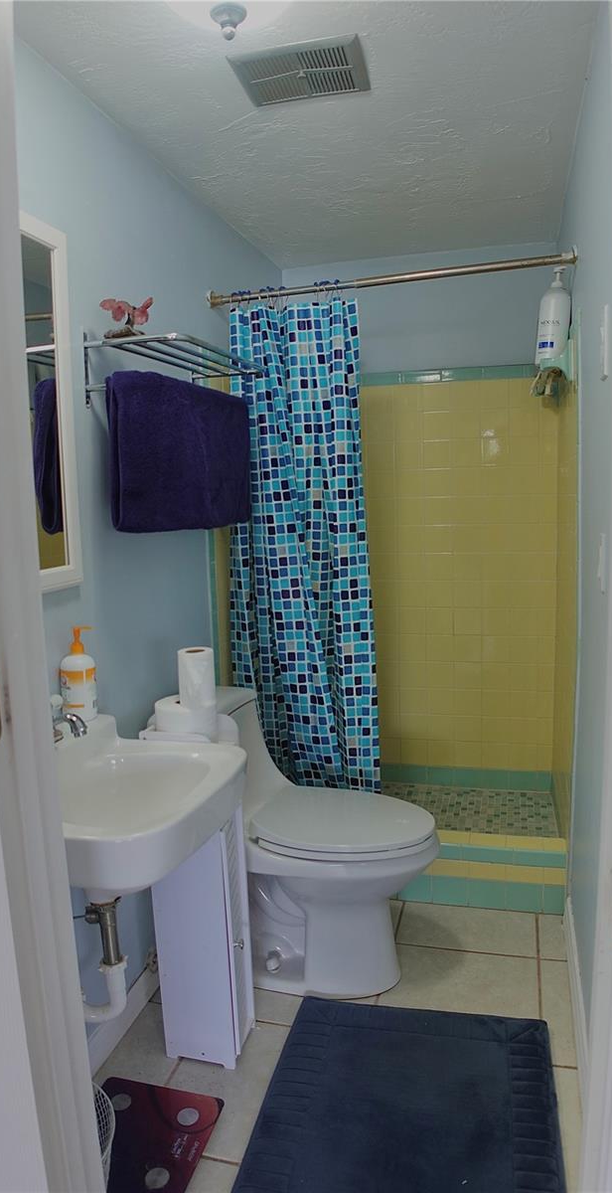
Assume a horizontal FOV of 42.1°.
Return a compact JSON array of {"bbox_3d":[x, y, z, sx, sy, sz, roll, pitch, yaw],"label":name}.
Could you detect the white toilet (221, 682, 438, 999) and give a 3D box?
[{"bbox_3d":[-0.010,0.664,2.145,0.734,0.735,0.390,0,8,15],"label":"white toilet"}]

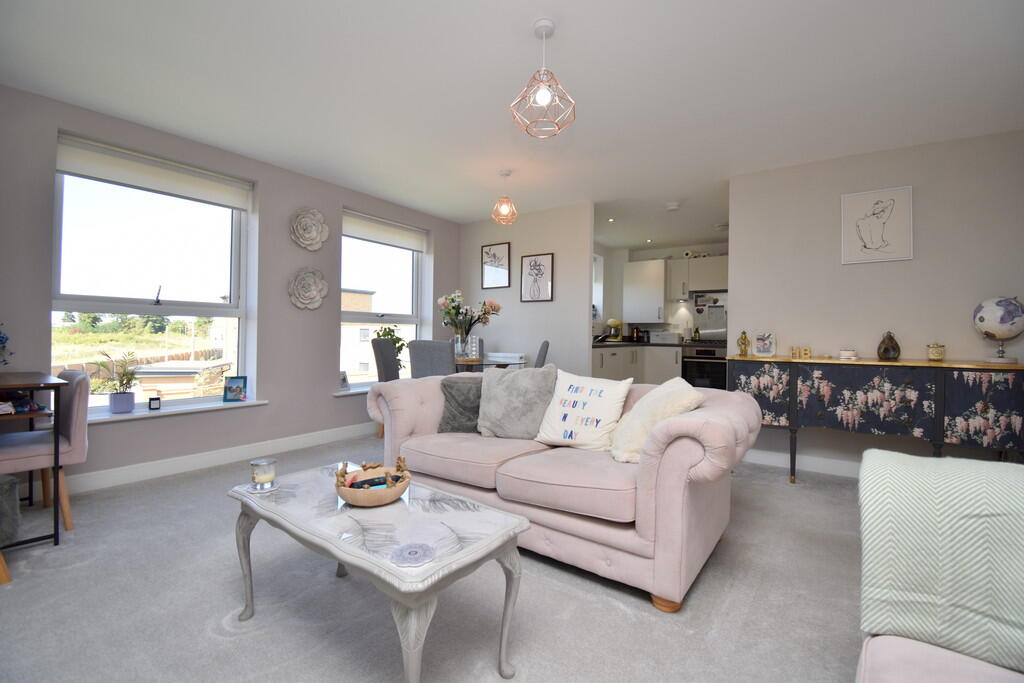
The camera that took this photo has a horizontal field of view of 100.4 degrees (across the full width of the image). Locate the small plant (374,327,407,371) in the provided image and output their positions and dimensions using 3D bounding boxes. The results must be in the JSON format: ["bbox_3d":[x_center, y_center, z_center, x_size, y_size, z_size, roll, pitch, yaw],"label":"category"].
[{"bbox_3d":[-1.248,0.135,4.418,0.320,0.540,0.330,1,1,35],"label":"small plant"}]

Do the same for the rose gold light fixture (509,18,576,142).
[{"bbox_3d":[0.137,-1.156,1.850,0.283,0.465,0.283,1,1,0],"label":"rose gold light fixture"}]

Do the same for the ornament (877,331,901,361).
[{"bbox_3d":[2.477,0.031,2.801,0.115,0.192,0.110,1,1,35],"label":"ornament"}]

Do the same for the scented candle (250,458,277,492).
[{"bbox_3d":[-0.854,0.459,1.468,0.080,0.092,0.080,0,1,-30],"label":"scented candle"}]

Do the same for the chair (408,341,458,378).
[{"bbox_3d":[-0.606,0.465,3.930,0.440,0.960,0.580,1,1,19],"label":"chair"}]

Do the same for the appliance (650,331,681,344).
[{"bbox_3d":[2.201,-0.050,6.075,0.400,0.165,0.200,1,1,35],"label":"appliance"}]

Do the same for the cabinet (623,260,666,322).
[{"bbox_3d":[2.026,-0.711,6.386,0.600,0.890,0.350,1,1,35],"label":"cabinet"}]

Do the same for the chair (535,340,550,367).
[{"bbox_3d":[0.054,0.461,4.029,0.580,0.960,0.460,1,1,6],"label":"chair"}]

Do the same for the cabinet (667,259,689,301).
[{"bbox_3d":[2.468,-0.877,6.212,0.295,0.585,0.330,1,1,35],"label":"cabinet"}]

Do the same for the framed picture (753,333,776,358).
[{"bbox_3d":[1.921,0.025,3.253,0.165,0.190,0.030,1,1,35],"label":"framed picture"}]

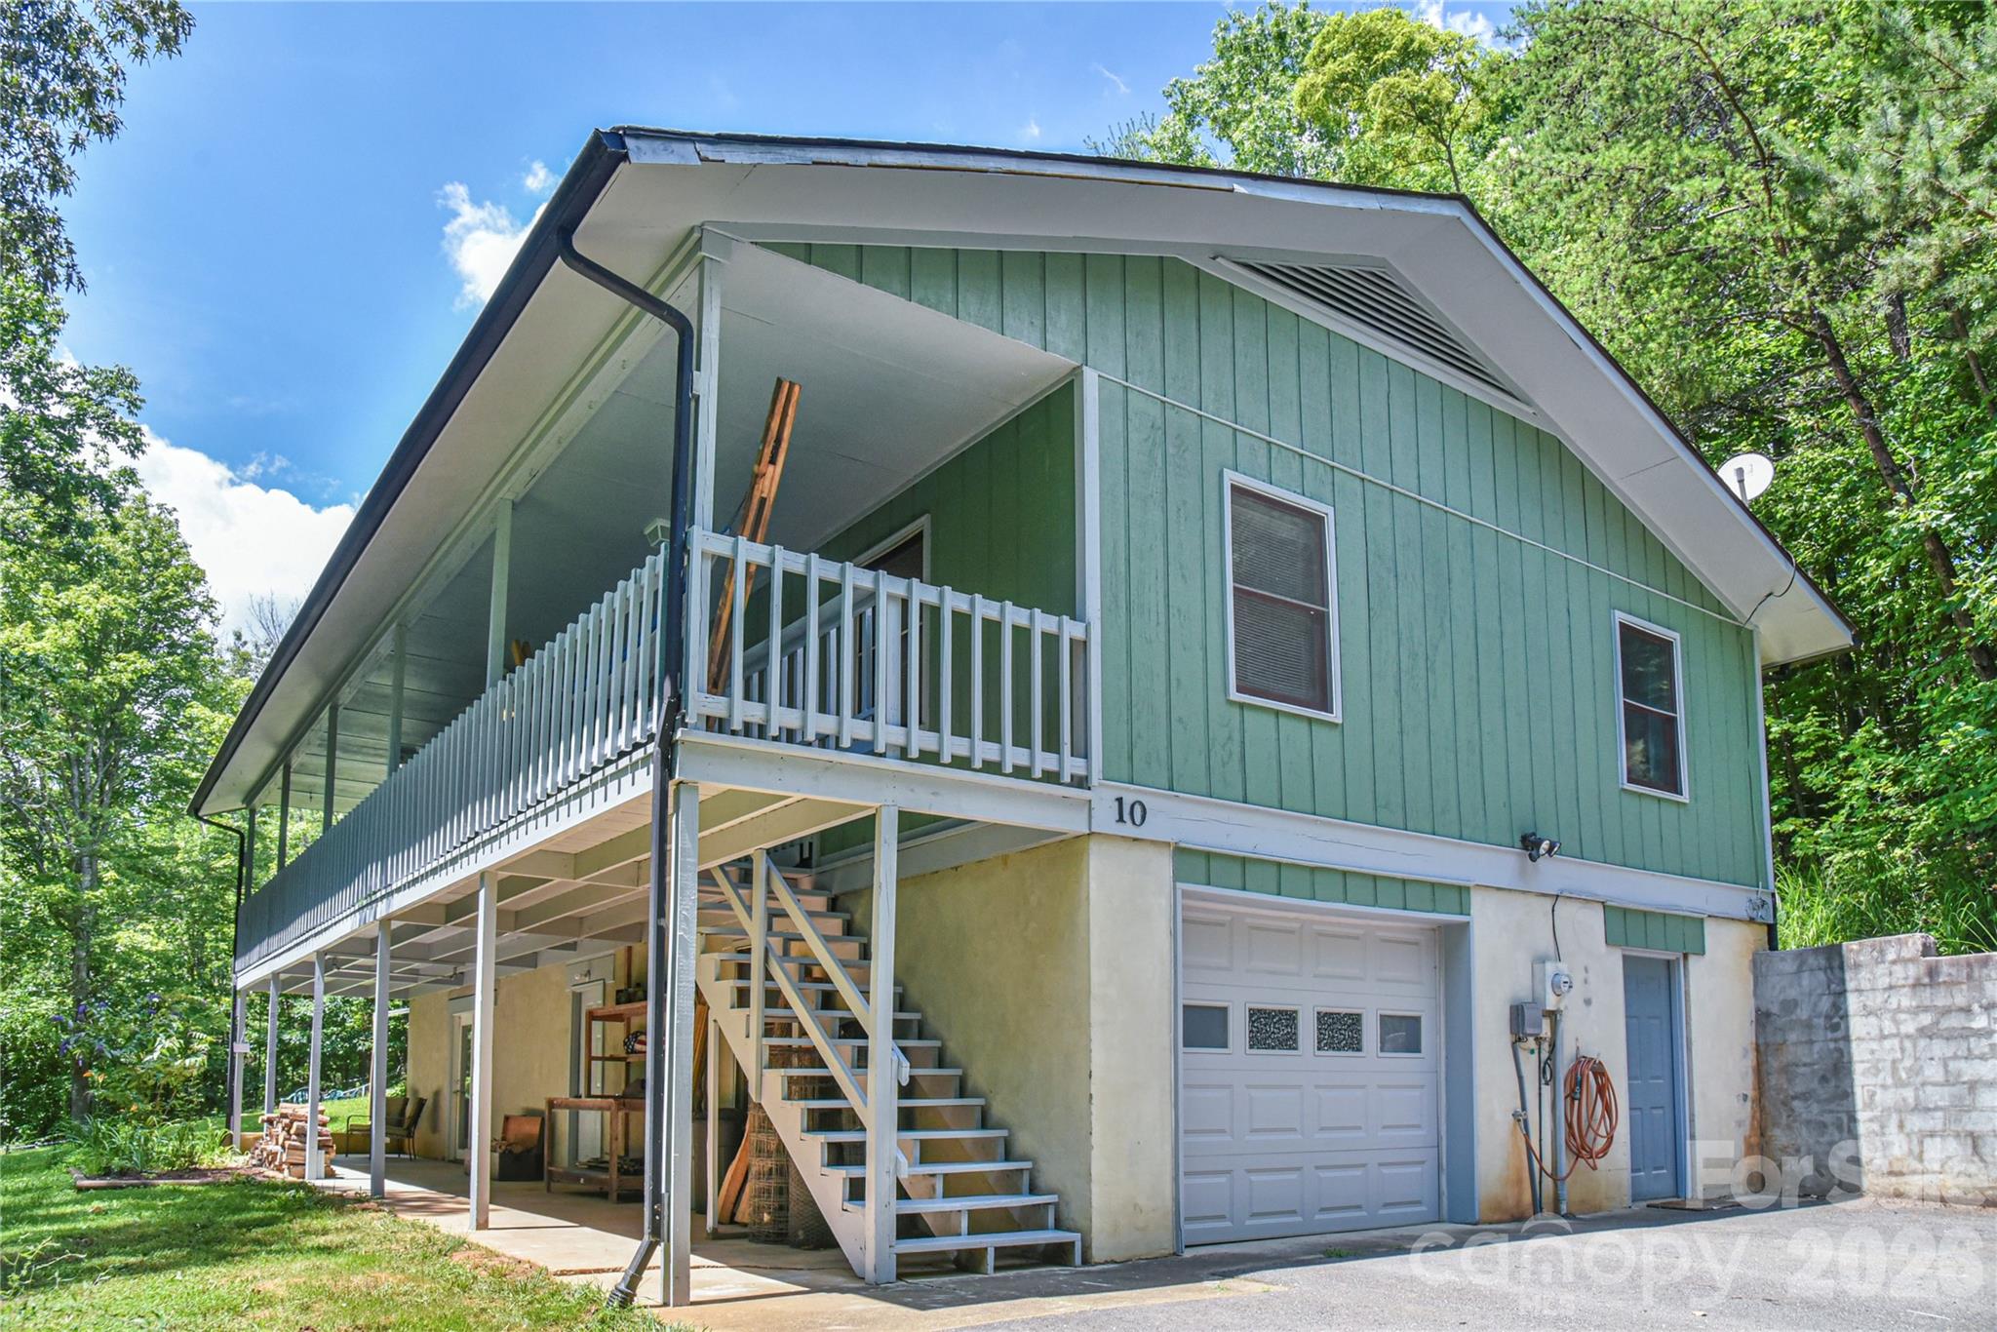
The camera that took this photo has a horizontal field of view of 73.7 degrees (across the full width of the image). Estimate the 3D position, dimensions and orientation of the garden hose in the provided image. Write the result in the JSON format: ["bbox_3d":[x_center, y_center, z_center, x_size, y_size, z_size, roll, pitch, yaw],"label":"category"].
[{"bbox_3d":[4.508,3.515,10.411,1.150,0.970,0.200,5,-9,-36],"label":"garden hose"}]

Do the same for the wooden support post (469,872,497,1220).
[{"bbox_3d":[-3.522,2.633,9.120,0.100,2.420,0.100,7,-12,-35],"label":"wooden support post"}]

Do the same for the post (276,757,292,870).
[{"bbox_3d":[-9.356,2.333,17.400,0.110,2.250,0.110,5,-9,-36],"label":"post"}]

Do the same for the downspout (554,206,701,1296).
[{"bbox_3d":[-1.850,0.415,6.526,0.640,5.200,0.150,5,-9,-36],"label":"downspout"}]

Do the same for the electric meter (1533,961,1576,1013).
[{"bbox_3d":[4.237,2.438,10.150,0.250,0.360,0.200,7,-12,-35],"label":"electric meter"}]

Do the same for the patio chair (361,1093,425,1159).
[{"bbox_3d":[-8.356,6.367,18.400,0.750,0.880,0.620,5,-9,-36],"label":"patio chair"}]

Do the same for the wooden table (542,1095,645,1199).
[{"bbox_3d":[-3.509,4.373,12.104,0.600,0.870,1.300,5,-9,-36],"label":"wooden table"}]

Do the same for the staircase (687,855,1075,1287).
[{"bbox_3d":[-0.974,2.295,8.618,1.200,2.650,3.300,5,-9,-36],"label":"staircase"}]

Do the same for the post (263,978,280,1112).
[{"bbox_3d":[-9.397,5.227,17.200,0.110,2.470,0.110,5,-9,-36],"label":"post"}]

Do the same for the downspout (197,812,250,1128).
[{"bbox_3d":[-11.754,4.767,20.200,0.650,4.950,0.150,5,-9,-36],"label":"downspout"}]

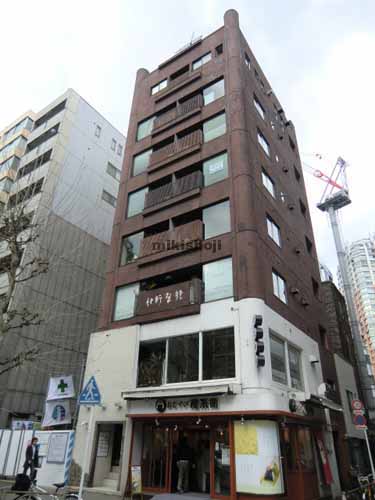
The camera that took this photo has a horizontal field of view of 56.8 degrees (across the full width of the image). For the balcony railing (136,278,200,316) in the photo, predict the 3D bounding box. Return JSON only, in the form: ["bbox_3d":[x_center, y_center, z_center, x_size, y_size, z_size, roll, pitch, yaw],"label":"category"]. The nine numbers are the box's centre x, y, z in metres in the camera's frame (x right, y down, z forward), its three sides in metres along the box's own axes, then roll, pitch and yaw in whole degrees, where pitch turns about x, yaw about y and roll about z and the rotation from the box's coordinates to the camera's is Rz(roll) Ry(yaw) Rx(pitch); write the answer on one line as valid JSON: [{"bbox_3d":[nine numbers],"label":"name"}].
[{"bbox_3d":[-0.800,2.068,14.701,3.284,1.114,0.160,-17,-34,29],"label":"balcony railing"}]

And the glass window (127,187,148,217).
[{"bbox_3d":[-2.874,-2.796,20.213,1.414,1.758,0.124,-16,-34,29],"label":"glass window"}]

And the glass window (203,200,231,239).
[{"bbox_3d":[1.338,-1.353,15.793,1.354,1.686,0.120,-17,-34,30],"label":"glass window"}]

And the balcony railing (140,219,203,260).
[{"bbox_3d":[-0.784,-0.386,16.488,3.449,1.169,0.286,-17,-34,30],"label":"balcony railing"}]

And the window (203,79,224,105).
[{"bbox_3d":[1.649,-9.439,20.791,1.374,1.758,0.124,-16,-34,29],"label":"window"}]

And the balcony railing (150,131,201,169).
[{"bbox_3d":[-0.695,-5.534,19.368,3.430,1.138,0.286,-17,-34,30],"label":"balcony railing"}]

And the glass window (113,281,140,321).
[{"bbox_3d":[-2.980,2.534,16.853,1.487,1.710,0.120,-17,-34,30],"label":"glass window"}]

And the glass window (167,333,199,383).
[{"bbox_3d":[-0.126,4.377,13.954,1.545,1.847,0.124,-16,-34,29],"label":"glass window"}]

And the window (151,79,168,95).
[{"bbox_3d":[-1.825,-10.841,23.247,1.278,0.670,0.120,-17,-34,29],"label":"window"}]

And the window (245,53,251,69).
[{"bbox_3d":[3.749,-11.844,21.592,0.120,0.963,0.587,-17,-34,29],"label":"window"}]

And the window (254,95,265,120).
[{"bbox_3d":[4.306,-8.504,20.823,0.120,0.989,1.468,-17,-34,29],"label":"window"}]

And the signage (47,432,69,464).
[{"bbox_3d":[-5.443,8.294,14.541,1.152,1.069,0.050,-17,-34,29],"label":"signage"}]

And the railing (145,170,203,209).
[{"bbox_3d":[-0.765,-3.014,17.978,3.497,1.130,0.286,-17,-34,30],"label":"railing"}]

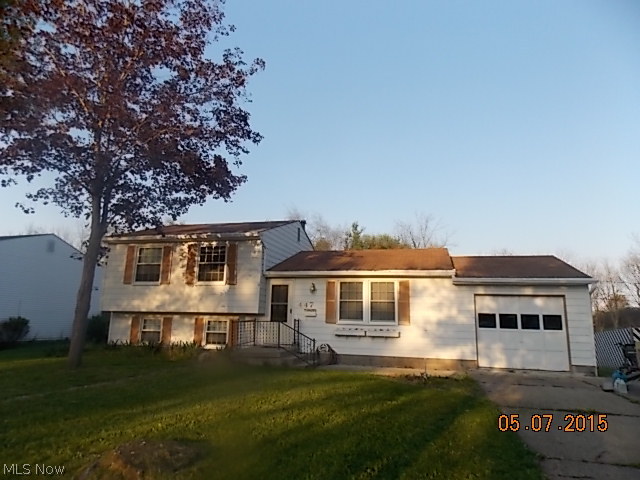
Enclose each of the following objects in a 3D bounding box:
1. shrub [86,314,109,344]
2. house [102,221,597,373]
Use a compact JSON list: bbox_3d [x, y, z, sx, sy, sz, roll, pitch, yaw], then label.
[{"bbox_3d":[-8.196,3.256,15.737,1.000,1.100,1.000,-1,-10,13],"label":"shrub"},{"bbox_3d":[0.932,1.786,17.159,15.550,5.500,9.000,-1,-10,13],"label":"house"}]

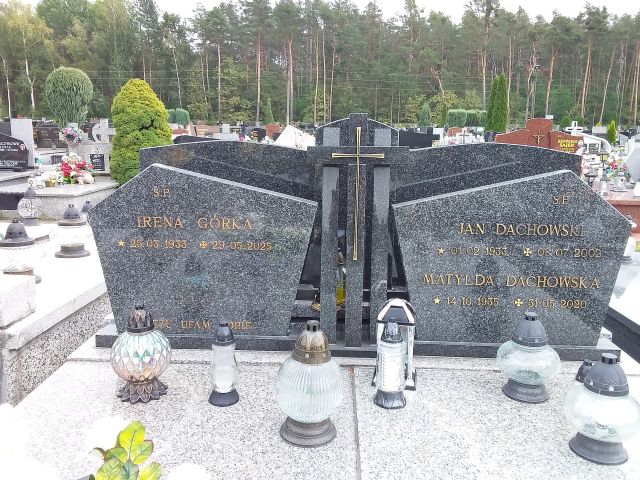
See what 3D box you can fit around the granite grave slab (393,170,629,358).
[{"bbox_3d":[0.689,0.064,1.927,0.844,0.640,0.085,1,8,2],"label":"granite grave slab"}]

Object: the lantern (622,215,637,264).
[{"bbox_3d":[1.778,-0.004,2.980,0.094,0.278,0.094,8,15,31],"label":"lantern"}]

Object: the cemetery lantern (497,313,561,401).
[{"bbox_3d":[0.638,0.348,1.583,0.184,0.257,0.184,0,13,0],"label":"cemetery lantern"}]

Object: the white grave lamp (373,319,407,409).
[{"bbox_3d":[0.212,0.358,1.528,0.096,0.255,0.096,0,13,0],"label":"white grave lamp"}]

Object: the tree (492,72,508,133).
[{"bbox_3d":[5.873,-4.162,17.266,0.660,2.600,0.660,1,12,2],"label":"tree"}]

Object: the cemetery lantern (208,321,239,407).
[{"bbox_3d":[-0.293,0.372,1.569,0.094,0.241,0.094,1,12,2],"label":"cemetery lantern"}]

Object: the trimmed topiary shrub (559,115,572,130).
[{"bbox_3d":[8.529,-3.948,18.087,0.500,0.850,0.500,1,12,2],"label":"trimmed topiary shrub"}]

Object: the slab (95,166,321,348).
[{"bbox_3d":[-0.432,0.042,1.945,0.835,0.639,0.085,1,8,2],"label":"slab"}]

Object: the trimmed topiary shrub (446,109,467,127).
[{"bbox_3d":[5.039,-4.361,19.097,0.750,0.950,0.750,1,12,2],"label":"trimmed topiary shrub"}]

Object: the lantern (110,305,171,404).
[{"bbox_3d":[-0.543,0.333,1.573,0.177,0.277,0.177,0,13,0],"label":"lantern"}]

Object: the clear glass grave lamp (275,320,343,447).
[{"bbox_3d":[-0.028,0.374,1.394,0.178,0.316,0.178,1,12,2],"label":"clear glass grave lamp"}]

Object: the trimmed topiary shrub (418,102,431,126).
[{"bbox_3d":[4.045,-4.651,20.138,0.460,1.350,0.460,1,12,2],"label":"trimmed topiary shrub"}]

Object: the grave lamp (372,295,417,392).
[{"bbox_3d":[0.245,0.319,1.663,0.138,0.275,0.138,3,13,11],"label":"grave lamp"}]

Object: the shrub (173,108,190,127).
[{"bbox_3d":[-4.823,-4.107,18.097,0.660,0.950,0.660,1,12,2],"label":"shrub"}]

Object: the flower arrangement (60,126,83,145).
[{"bbox_3d":[-3.984,-1.691,8.300,0.360,0.290,0.280,0,13,0],"label":"flower arrangement"}]

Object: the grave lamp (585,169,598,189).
[{"bbox_3d":[3.304,-0.736,6.300,0.165,0.260,0.165,7,14,27],"label":"grave lamp"}]

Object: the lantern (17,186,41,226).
[{"bbox_3d":[-1.885,-0.222,3.356,0.130,0.248,0.130,-7,14,-29],"label":"lantern"}]

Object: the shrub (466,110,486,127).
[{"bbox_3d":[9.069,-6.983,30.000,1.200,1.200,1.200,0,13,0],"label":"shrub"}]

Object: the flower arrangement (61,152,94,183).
[{"bbox_3d":[-3.412,-1.001,7.300,0.460,0.410,0.380,0,13,0],"label":"flower arrangement"}]

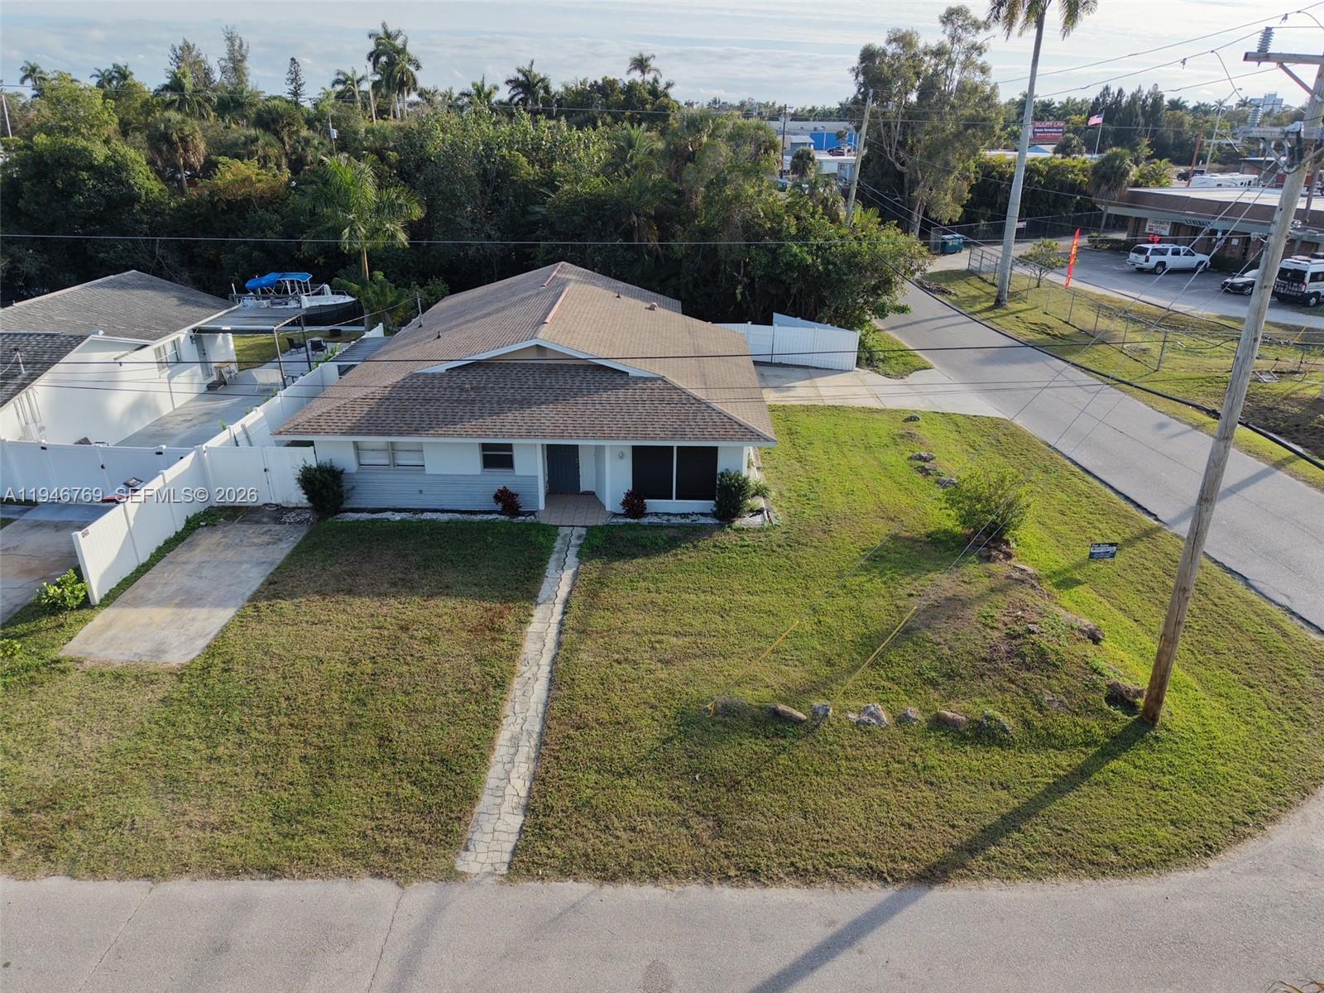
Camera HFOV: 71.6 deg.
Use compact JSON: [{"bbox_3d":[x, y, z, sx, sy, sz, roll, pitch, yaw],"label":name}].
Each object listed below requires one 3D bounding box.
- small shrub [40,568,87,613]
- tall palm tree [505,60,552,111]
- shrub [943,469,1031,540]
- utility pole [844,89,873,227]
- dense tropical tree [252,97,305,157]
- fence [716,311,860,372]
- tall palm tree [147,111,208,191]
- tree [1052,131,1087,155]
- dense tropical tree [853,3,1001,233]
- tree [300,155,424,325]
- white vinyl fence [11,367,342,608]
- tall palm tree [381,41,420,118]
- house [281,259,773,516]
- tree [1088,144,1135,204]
[{"bbox_3d":[-13.689,2.047,20.911,1.050,0.820,1.000,0,23,1],"label":"small shrub"},{"bbox_3d":[-13.920,-39.504,97.301,4.860,11.930,5.200,0,23,0],"label":"tall palm tree"},{"bbox_3d":[8.864,0.142,24.468,2.200,1.550,2.100,0,23,1],"label":"shrub"},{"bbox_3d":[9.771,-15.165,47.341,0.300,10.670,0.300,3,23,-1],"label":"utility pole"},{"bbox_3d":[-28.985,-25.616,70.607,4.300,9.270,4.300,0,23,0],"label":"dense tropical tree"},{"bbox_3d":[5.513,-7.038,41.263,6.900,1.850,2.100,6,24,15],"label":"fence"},{"bbox_3d":[-37.225,-24.711,72.501,4.500,10.250,4.500,0,23,1],"label":"tall palm tree"},{"bbox_3d":[51.477,-42.281,117.601,4.200,7.750,4.200,0,23,1],"label":"tree"},{"bbox_3d":[19.930,-27.506,69.803,11.190,17.380,10.500,0,23,0],"label":"dense tropical tree"},{"bbox_3d":[-13.876,-11.564,43.439,5.690,8.480,5.600,0,23,0],"label":"tree"},{"bbox_3d":[-14.301,-1.506,28.528,9.120,1.850,16.320,1,23,2],"label":"white vinyl fence"},{"bbox_3d":[-34.066,-50.645,123.774,5.200,18.390,5.200,0,23,1],"label":"tall palm tree"},{"bbox_3d":[-3.514,-4.835,32.967,13.400,4.200,18.900,0,23,1],"label":"house"},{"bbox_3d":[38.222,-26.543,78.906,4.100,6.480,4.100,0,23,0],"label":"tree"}]

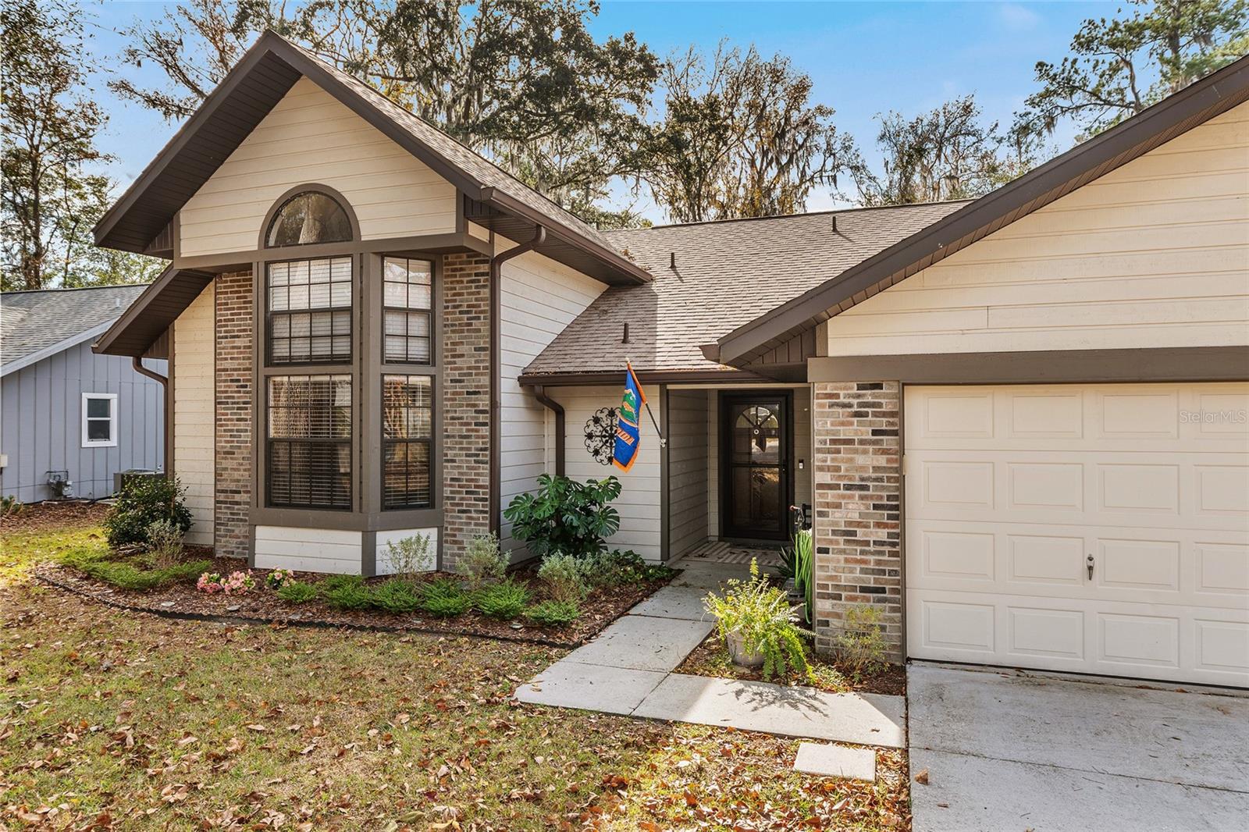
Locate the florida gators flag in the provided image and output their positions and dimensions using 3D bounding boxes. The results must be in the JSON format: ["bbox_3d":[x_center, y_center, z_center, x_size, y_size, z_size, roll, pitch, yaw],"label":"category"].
[{"bbox_3d":[0.040,0.001,9.020,0.220,1.150,0.570,0,-1,31],"label":"florida gators flag"}]

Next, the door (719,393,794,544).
[{"bbox_3d":[1.847,0.678,11.677,1.050,2.110,0.100,0,-1,19],"label":"door"}]

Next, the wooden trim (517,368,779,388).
[{"bbox_3d":[0.223,-0.407,9.246,3.100,0.150,0.130,0,-1,19],"label":"wooden trim"}]

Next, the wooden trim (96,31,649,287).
[{"bbox_3d":[-2.811,-2.920,11.017,5.000,2.120,5.100,0,-1,19],"label":"wooden trim"}]

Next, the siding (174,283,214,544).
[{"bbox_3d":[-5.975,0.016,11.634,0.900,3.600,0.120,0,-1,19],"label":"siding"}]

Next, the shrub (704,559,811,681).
[{"bbox_3d":[0.989,1.441,6.048,0.740,0.770,0.680,0,-1,19],"label":"shrub"}]

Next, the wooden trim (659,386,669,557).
[{"bbox_3d":[0.484,0.665,9.970,0.100,2.110,0.100,0,-1,19],"label":"wooden trim"}]

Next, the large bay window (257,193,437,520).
[{"bbox_3d":[-3.307,-0.686,9.420,2.450,3.720,0.620,0,-1,19],"label":"large bay window"}]

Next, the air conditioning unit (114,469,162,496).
[{"bbox_3d":[-10.219,1.475,17.524,0.760,0.620,0.760,0,-1,19],"label":"air conditioning unit"}]

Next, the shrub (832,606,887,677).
[{"bbox_3d":[1.667,1.560,5.895,0.400,0.500,0.380,0,-1,19],"label":"shrub"}]

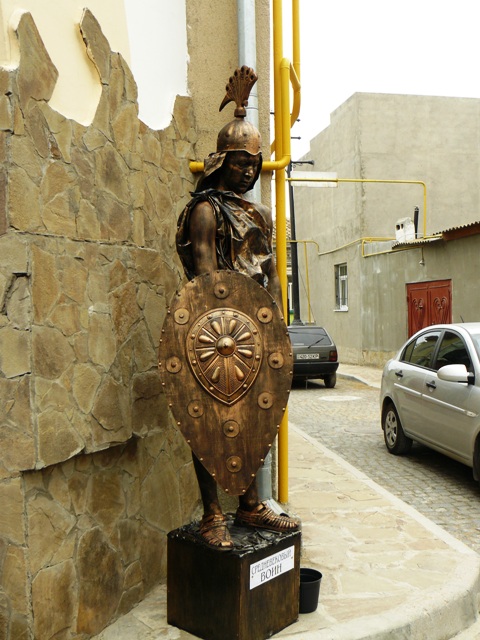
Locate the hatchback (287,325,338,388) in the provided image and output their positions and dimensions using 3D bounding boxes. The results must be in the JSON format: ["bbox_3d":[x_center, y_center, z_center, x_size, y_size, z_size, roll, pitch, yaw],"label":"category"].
[{"bbox_3d":[1.270,0.900,16.750,1.570,1.420,3.720,-1,0,-9],"label":"hatchback"}]

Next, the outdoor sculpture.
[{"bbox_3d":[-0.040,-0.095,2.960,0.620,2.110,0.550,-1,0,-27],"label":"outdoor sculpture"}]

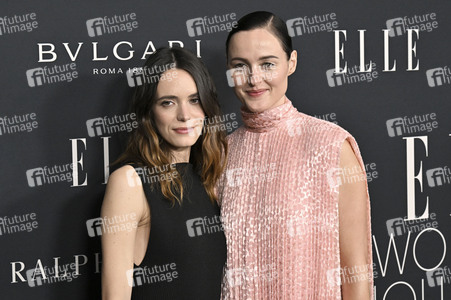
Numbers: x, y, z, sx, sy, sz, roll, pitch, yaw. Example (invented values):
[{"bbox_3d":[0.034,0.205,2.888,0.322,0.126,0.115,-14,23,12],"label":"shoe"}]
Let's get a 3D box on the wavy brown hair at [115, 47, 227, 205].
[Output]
[{"bbox_3d":[-0.126,-0.055,2.390,0.250,0.355,0.240,-4,4,-16],"label":"wavy brown hair"}]

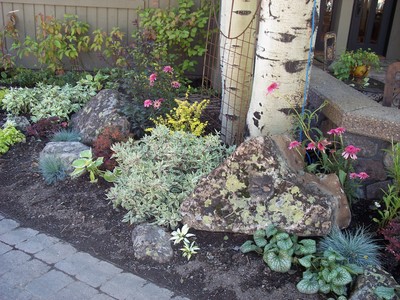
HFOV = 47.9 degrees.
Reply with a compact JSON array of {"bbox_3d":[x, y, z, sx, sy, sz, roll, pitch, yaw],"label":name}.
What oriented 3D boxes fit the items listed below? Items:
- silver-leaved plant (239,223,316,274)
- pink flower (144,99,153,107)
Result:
[{"bbox_3d":[0.386,0.467,2.283,0.370,0.190,0.310,2,20,0],"label":"silver-leaved plant"},{"bbox_3d":[-0.410,-0.378,3.587,0.068,0.060,0.068,2,20,0],"label":"pink flower"}]

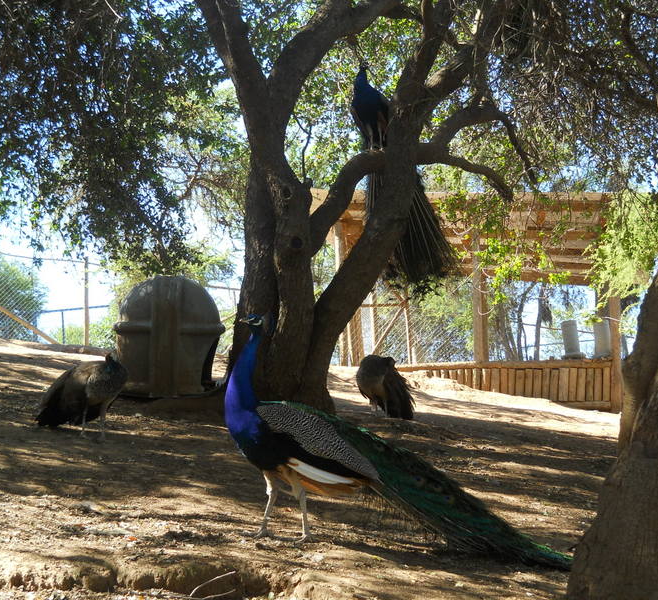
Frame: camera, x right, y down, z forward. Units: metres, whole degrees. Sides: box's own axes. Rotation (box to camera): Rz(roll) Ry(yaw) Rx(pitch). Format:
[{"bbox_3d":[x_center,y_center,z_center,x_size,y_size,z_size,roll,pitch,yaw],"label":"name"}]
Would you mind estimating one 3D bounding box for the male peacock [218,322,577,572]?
[{"bbox_3d":[0.340,0.550,5.400,1.500,1.000,0.350,0,1,-5],"label":"male peacock"}]

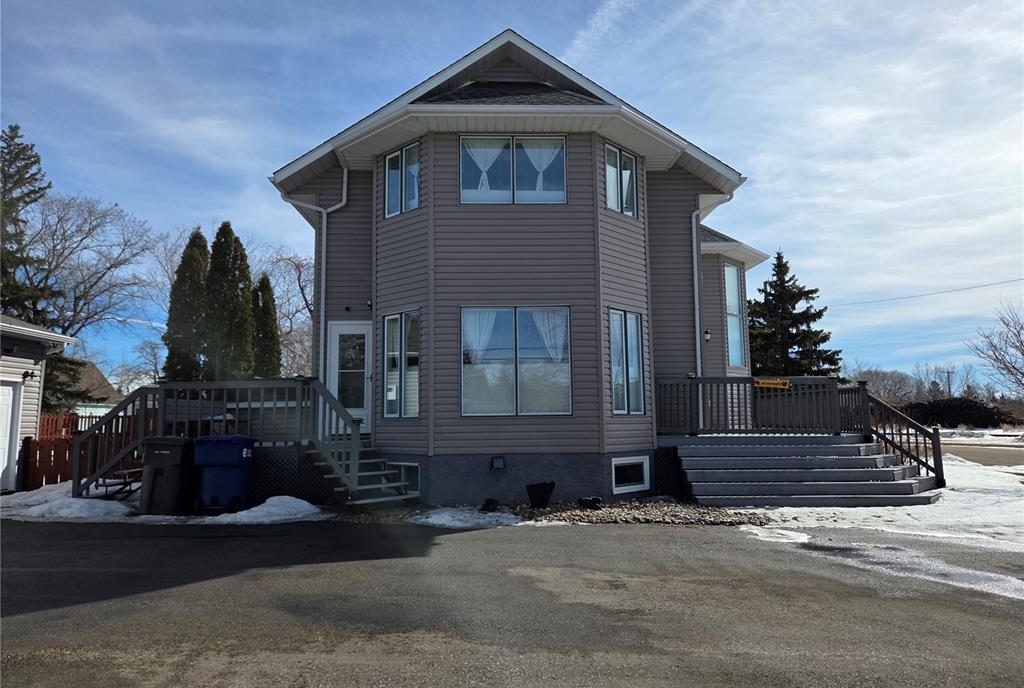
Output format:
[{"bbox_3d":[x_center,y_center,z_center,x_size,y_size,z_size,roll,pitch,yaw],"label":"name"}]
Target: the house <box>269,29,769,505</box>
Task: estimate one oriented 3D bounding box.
[{"bbox_3d":[1.287,-1.097,17.239,11.400,8.750,13.200,0,-7,-2],"label":"house"}]

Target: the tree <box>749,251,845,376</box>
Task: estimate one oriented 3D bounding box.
[{"bbox_3d":[11.003,0.200,27.143,5.000,8.200,5.000,-1,-7,0],"label":"tree"}]

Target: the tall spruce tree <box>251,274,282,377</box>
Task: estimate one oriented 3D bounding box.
[{"bbox_3d":[-7.111,0.816,19.344,1.100,5.700,1.100,-1,-7,0],"label":"tall spruce tree"}]

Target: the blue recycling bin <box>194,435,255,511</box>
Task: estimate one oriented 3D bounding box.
[{"bbox_3d":[-4.407,1.980,10.468,0.660,1.120,0.740,0,-7,-10],"label":"blue recycling bin"}]

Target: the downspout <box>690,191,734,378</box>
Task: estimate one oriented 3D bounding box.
[{"bbox_3d":[3.843,-0.630,12.752,0.800,4.500,0.400,0,-7,-2],"label":"downspout"}]

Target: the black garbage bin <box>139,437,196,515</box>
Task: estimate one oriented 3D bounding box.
[{"bbox_3d":[-5.247,1.986,10.347,0.620,1.120,0.700,0,-7,-10],"label":"black garbage bin"}]

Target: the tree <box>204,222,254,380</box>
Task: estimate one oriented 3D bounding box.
[{"bbox_3d":[-7.720,0.035,18.630,1.500,7.000,1.500,-1,-7,0],"label":"tree"}]

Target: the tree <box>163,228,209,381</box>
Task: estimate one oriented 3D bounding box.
[{"bbox_3d":[-8.879,0.148,18.619,1.400,6.800,1.400,-1,-7,0],"label":"tree"}]

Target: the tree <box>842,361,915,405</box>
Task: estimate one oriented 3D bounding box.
[{"bbox_3d":[45.978,6.472,84.757,9.200,8.200,9.200,-1,-7,0],"label":"tree"}]

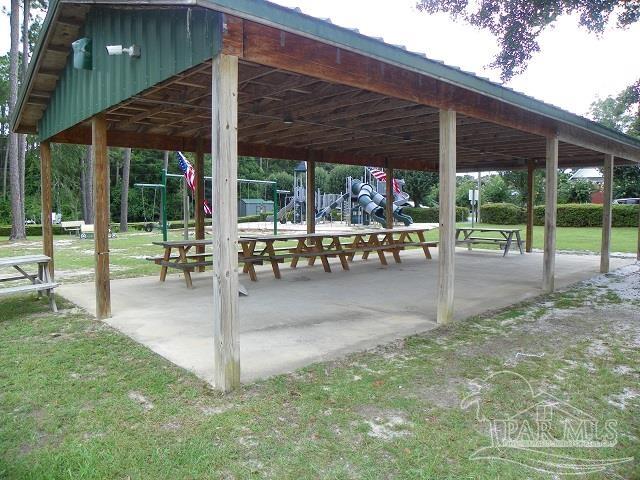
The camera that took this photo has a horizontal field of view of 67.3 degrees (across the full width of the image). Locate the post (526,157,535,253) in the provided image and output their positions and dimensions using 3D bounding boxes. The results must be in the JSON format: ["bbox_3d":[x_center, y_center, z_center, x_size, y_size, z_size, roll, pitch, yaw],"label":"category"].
[{"bbox_3d":[6.139,-0.907,14.036,0.145,2.660,0.145,-4,6,-42],"label":"post"}]

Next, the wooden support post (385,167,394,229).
[{"bbox_3d":[2.071,-0.902,14.220,0.145,2.517,0.145,-4,6,-42],"label":"wooden support post"}]

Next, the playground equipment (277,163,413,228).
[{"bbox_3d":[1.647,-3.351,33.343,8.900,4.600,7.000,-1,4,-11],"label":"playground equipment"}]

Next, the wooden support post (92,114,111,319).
[{"bbox_3d":[-2.677,-0.272,5.897,0.145,2.570,0.145,-4,6,-42],"label":"wooden support post"}]

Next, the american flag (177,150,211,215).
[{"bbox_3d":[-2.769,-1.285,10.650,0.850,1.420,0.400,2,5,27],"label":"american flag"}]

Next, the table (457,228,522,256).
[{"bbox_3d":[4.821,0.034,13.951,1.420,0.740,1.950,-4,6,-42],"label":"table"}]

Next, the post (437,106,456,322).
[{"bbox_3d":[1.487,-0.275,5.629,0.145,2.517,0.145,-4,6,-42],"label":"post"}]

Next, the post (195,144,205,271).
[{"bbox_3d":[-2.549,-0.621,10.190,0.145,2.620,0.145,-4,6,-42],"label":"post"}]

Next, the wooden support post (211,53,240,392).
[{"bbox_3d":[-0.708,-0.102,3.638,0.145,2.560,0.145,-4,6,-42],"label":"wooden support post"}]

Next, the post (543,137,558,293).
[{"bbox_3d":[3.715,-0.411,7.741,0.145,2.517,0.145,-4,6,-42],"label":"post"}]

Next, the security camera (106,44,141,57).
[{"bbox_3d":[-1.824,-1.757,4.462,0.300,0.115,0.095,-14,13,-41],"label":"security camera"}]

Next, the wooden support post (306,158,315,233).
[{"bbox_3d":[-0.229,-0.766,12.226,0.145,2.600,0.145,-4,6,-42],"label":"wooden support post"}]

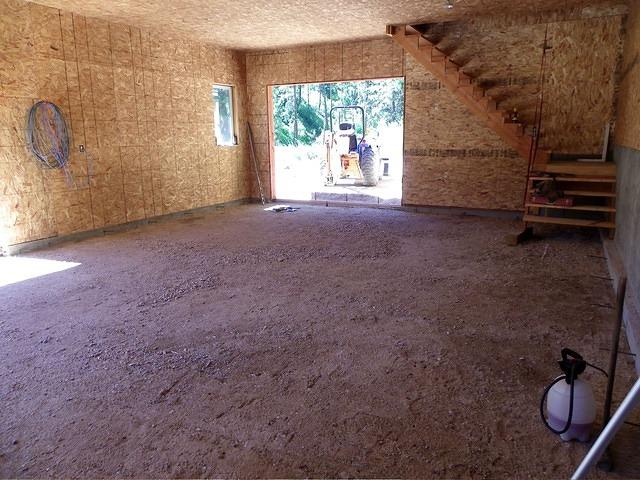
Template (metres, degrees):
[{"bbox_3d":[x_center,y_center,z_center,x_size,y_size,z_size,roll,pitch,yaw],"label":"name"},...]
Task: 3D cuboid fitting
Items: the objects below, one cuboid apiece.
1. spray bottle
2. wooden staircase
[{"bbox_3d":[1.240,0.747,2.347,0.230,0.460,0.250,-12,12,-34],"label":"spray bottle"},{"bbox_3d":[2.461,-2.391,7.912,2.580,2.240,0.930,6,14,27],"label":"wooden staircase"}]

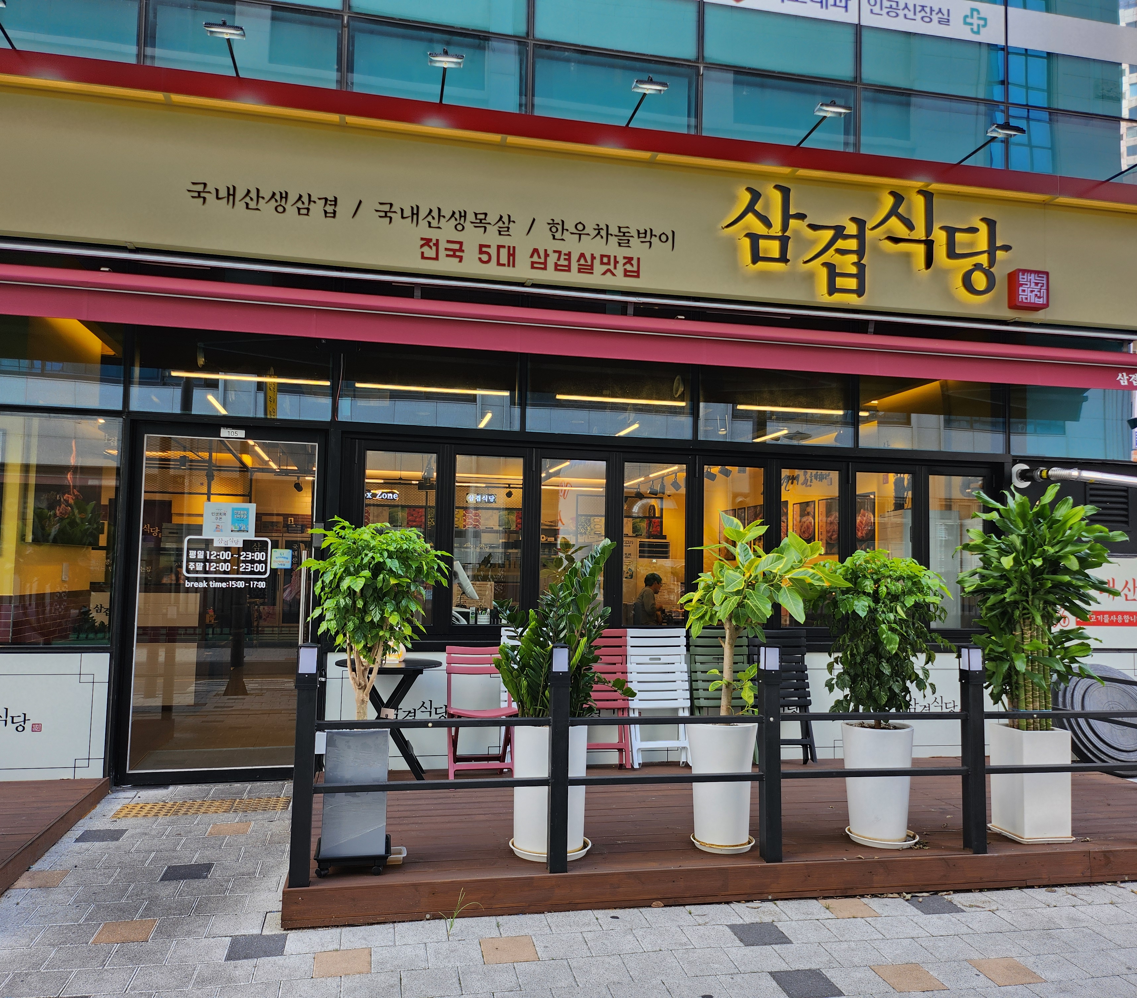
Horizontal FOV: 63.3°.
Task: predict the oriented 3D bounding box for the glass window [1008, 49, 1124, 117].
[{"bbox_3d":[3.995,-3.304,7.361,1.093,0.452,0.070,2,-4,-11],"label":"glass window"}]

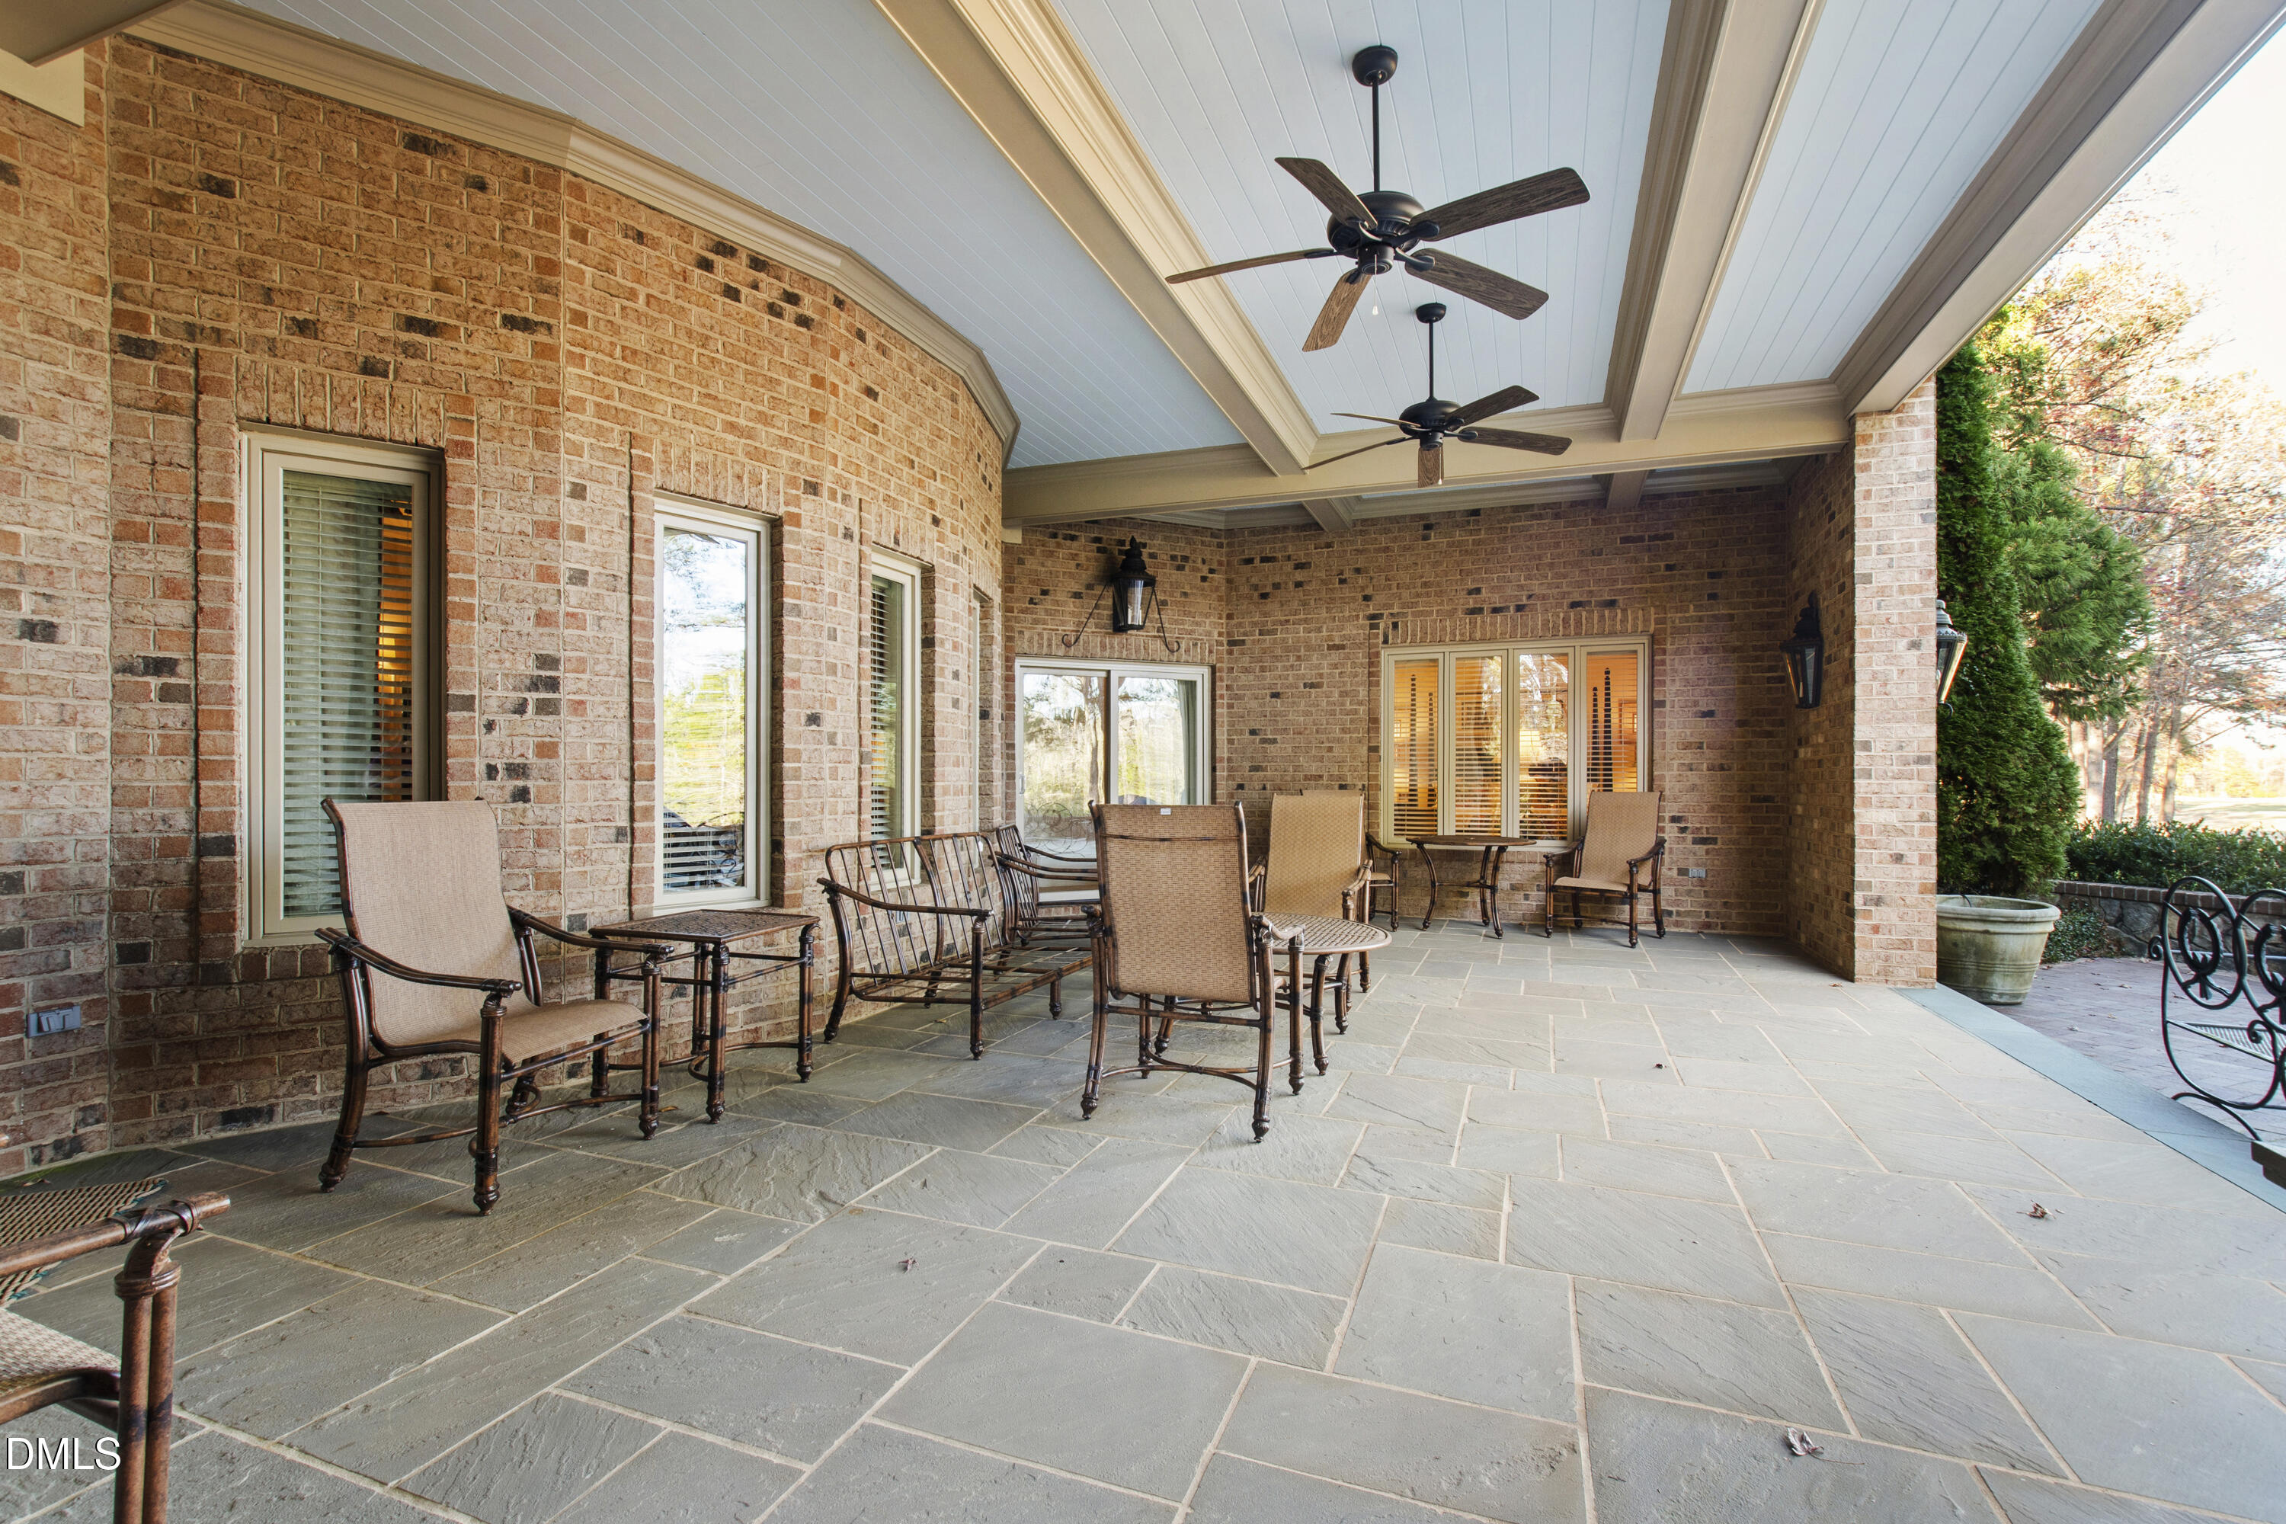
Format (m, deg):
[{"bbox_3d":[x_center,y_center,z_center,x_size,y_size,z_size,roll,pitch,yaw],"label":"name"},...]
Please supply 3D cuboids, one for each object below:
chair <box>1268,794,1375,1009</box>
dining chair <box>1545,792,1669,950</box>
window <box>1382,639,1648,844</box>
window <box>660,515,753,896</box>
[{"bbox_3d":[0.865,0.721,5.137,0.660,1.090,0.770,0,-1,23],"label":"chair"},{"bbox_3d":[3.450,0.760,7.096,0.770,1.090,0.660,1,-2,-43],"label":"dining chair"},{"bbox_3d":[3.020,-0.122,7.830,2.040,1.710,0.100,0,0,21],"label":"window"},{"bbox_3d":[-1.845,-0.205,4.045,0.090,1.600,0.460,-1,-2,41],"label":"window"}]

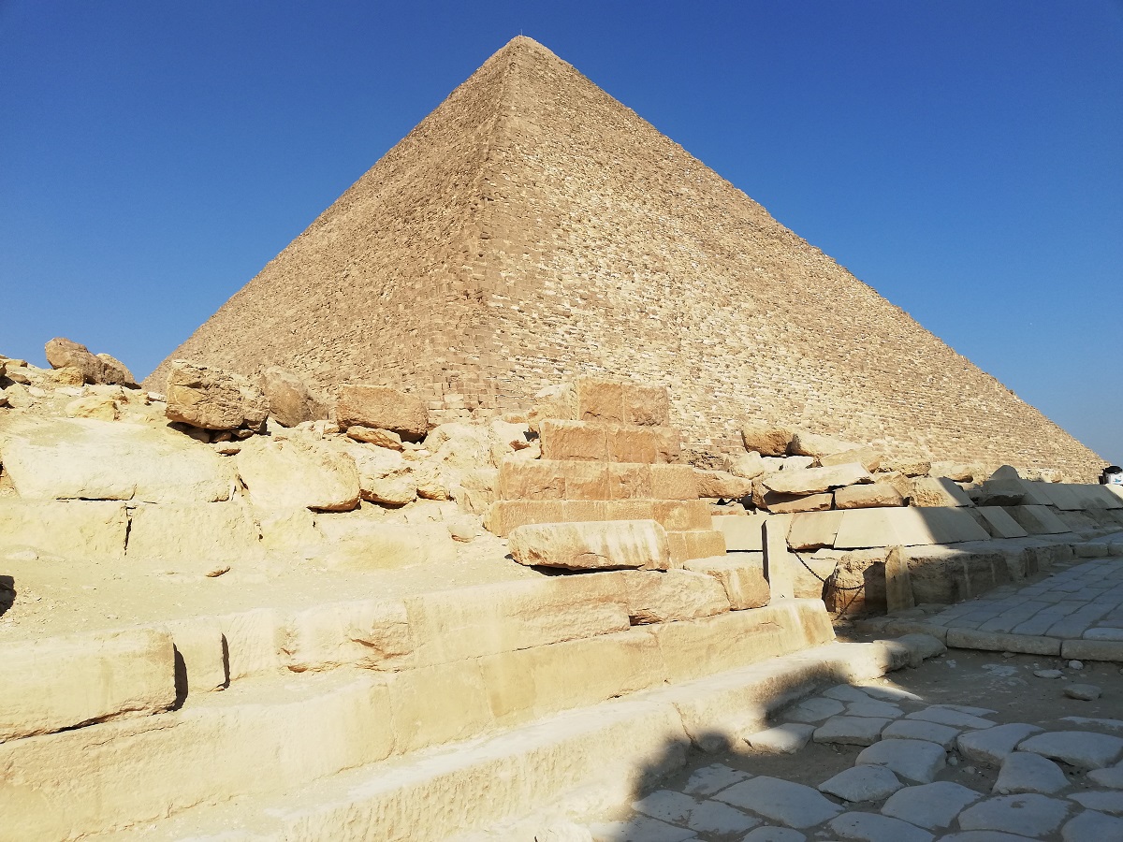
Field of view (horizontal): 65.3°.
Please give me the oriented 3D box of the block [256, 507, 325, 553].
[{"bbox_3d":[-3.015,1.226,9.667,0.720,0.550,0.600,2,-10,-25],"label":"block"}]

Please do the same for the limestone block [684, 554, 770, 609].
[{"bbox_3d":[1.988,1.919,10.544,0.850,0.600,0.750,6,-12,-44],"label":"limestone block"}]

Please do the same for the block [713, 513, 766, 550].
[{"bbox_3d":[2.777,1.697,13.411,1.150,0.550,0.750,3,-10,-32],"label":"block"}]

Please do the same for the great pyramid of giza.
[{"bbox_3d":[-8.043,-33.803,231.986,230.000,139.000,230.000,5,-12,-42],"label":"great pyramid of giza"}]

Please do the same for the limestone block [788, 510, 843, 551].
[{"bbox_3d":[4.117,1.769,14.210,0.900,0.620,0.700,3,-10,-32],"label":"limestone block"}]

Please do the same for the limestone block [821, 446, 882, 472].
[{"bbox_3d":[5.682,0.746,17.200,0.939,0.382,0.600,-4,-7,-20],"label":"limestone block"}]

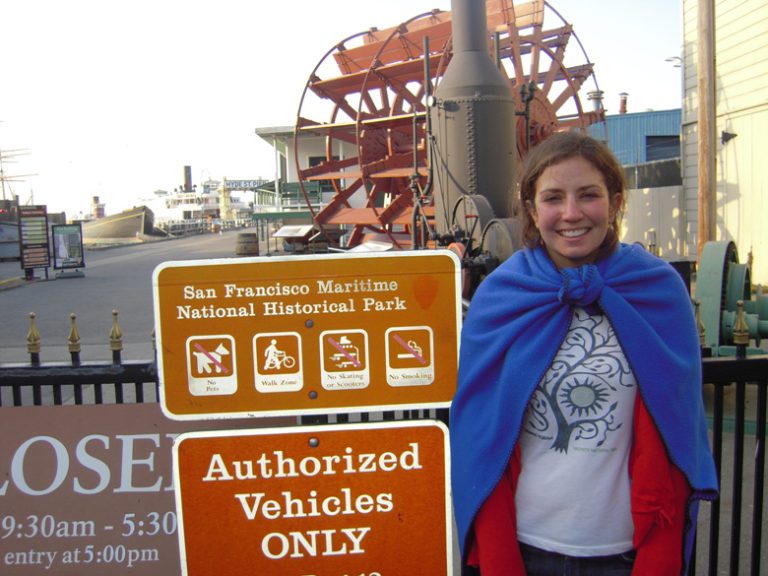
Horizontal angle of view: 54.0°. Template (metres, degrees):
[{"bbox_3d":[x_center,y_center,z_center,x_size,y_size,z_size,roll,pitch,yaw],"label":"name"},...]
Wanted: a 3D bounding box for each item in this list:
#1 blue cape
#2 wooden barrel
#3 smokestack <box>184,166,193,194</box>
[{"bbox_3d":[0.377,0.246,1.420,0.490,0.680,0.310,0,6,11],"label":"blue cape"},{"bbox_3d":[-4.027,-1.183,22.300,0.670,0.850,0.670,-1,6,0],"label":"wooden barrel"},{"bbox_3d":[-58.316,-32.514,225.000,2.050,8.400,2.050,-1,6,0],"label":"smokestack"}]

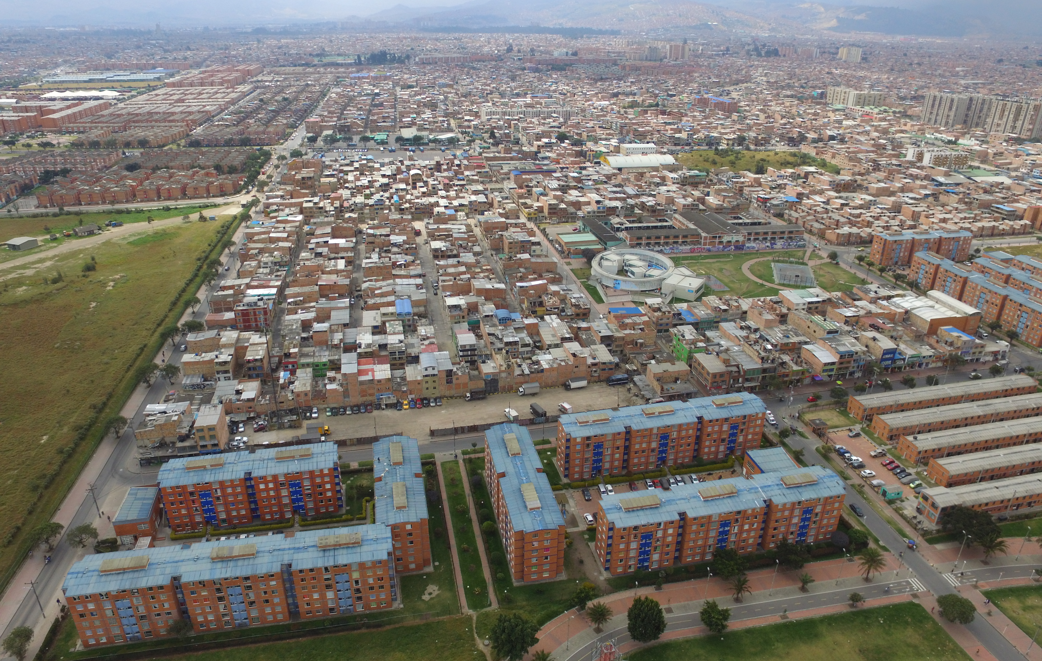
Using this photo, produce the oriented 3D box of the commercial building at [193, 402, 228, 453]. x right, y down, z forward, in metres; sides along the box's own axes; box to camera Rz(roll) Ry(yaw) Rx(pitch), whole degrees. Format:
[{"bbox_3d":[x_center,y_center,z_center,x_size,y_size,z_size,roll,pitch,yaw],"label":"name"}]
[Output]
[{"bbox_3d":[-92.224,30.423,180.797,5.643,11.628,10.944,-6,27,-12],"label":"commercial building"}]

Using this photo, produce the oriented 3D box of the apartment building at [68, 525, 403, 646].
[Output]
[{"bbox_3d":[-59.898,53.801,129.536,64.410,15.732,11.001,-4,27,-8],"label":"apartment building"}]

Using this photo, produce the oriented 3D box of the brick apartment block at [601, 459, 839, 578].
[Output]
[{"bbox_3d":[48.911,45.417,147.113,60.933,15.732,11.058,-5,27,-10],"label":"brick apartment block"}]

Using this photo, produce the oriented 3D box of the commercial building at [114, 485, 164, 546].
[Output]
[{"bbox_3d":[-94.033,45.835,149.562,7.510,7.000,11.780,-4,26,-11],"label":"commercial building"}]

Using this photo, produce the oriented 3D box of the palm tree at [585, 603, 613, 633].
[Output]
[{"bbox_3d":[16.519,60.898,126.440,5.700,6.270,5.700,0,27,0],"label":"palm tree"}]

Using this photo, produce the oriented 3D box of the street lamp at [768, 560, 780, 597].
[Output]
[{"bbox_3d":[56.456,55.033,134.465,0.500,10.300,1.600,-4,26,-11],"label":"street lamp"}]

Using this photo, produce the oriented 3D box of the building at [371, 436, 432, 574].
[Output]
[{"bbox_3d":[-29.893,42.012,150.516,10.960,15.600,32.360,-5,26,-13],"label":"building"}]

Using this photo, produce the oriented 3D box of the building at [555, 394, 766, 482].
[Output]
[{"bbox_3d":[41.613,30.164,177.656,61.389,15.732,11.229,-6,27,-11],"label":"building"}]

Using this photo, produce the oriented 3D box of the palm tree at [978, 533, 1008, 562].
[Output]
[{"bbox_3d":[111.963,52.527,143.514,6.840,6.612,6.840,0,27,0],"label":"palm tree"}]

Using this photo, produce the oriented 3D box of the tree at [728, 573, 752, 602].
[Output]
[{"bbox_3d":[48.557,57.634,133.339,5.358,6.156,5.358,0,27,0],"label":"tree"}]

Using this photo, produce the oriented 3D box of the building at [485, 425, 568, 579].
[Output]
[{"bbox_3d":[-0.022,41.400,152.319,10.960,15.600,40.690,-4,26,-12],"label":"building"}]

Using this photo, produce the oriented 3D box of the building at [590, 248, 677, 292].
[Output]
[{"bbox_3d":[57.108,-30.955,310.569,42.180,5.700,44.460,0,27,0],"label":"building"}]

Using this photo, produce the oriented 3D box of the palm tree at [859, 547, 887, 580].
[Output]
[{"bbox_3d":[81.379,54.864,138.944,6.300,7.800,6.300,1,26,0],"label":"palm tree"}]

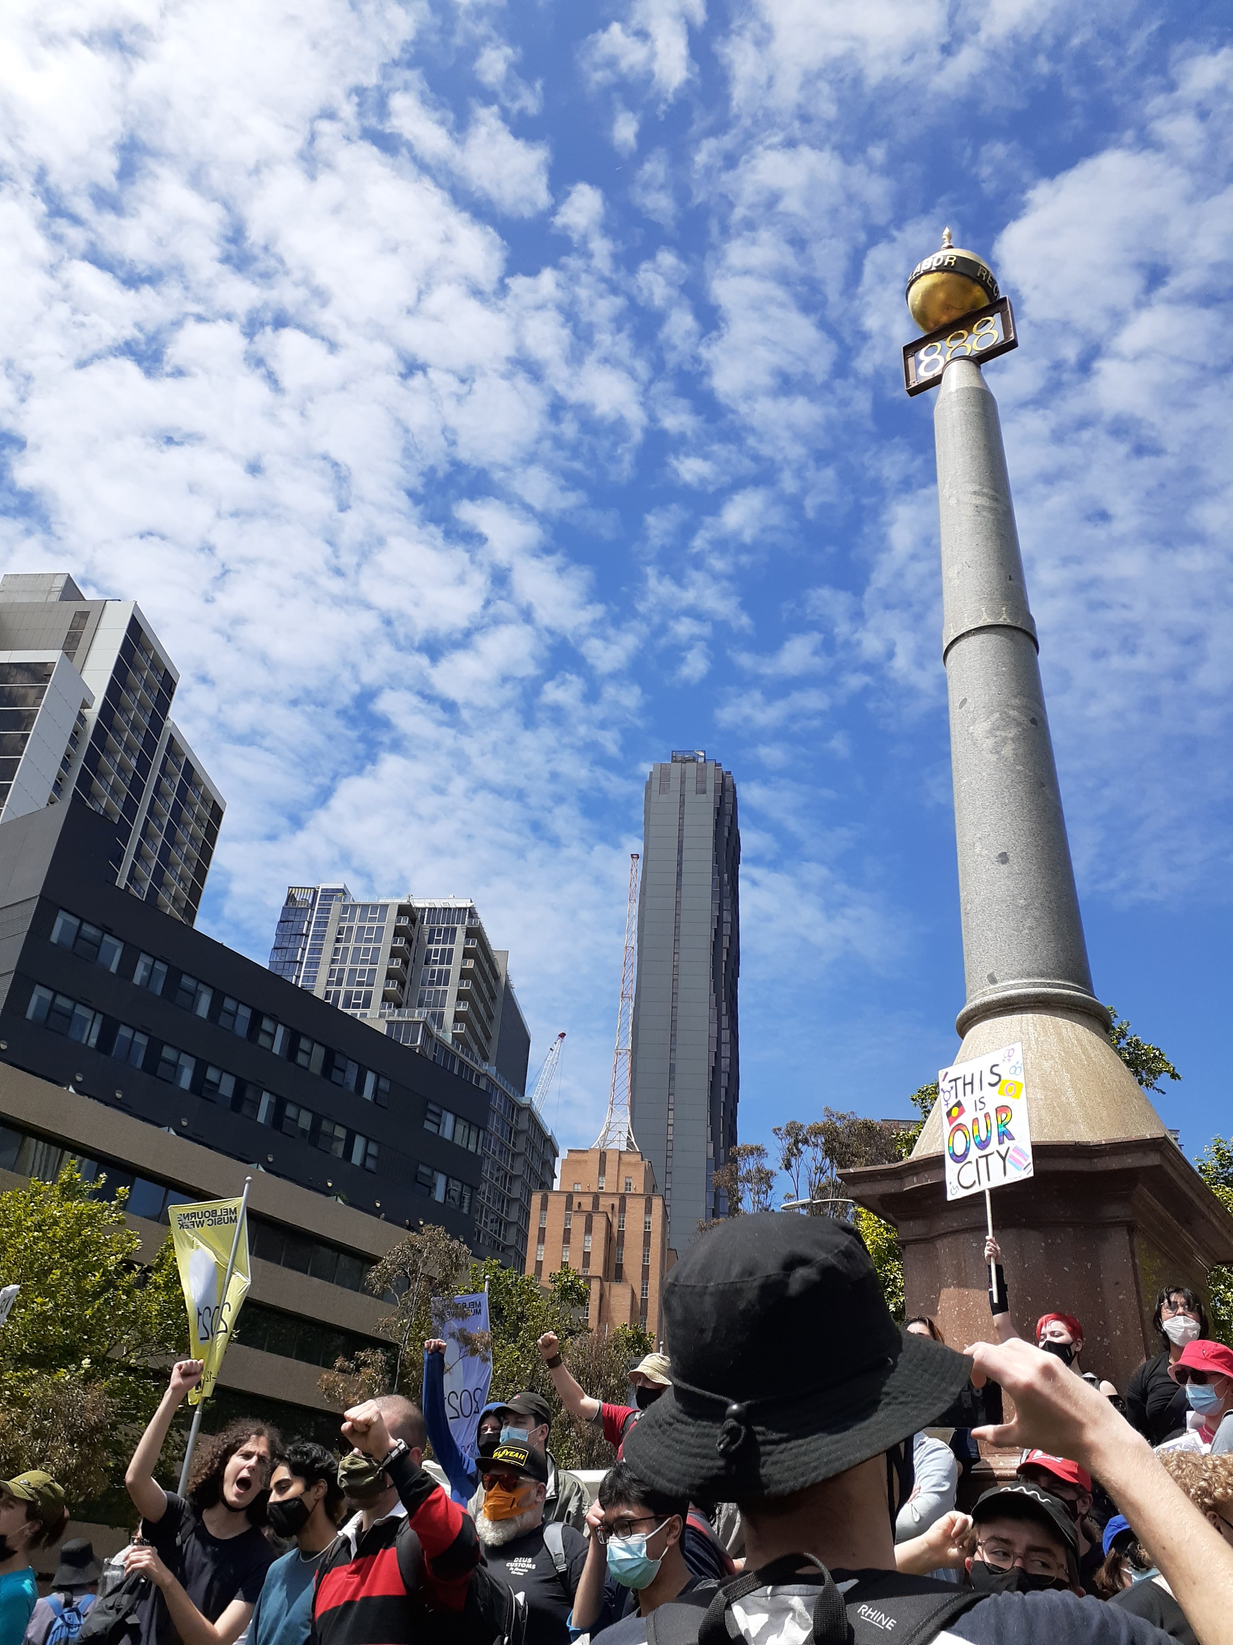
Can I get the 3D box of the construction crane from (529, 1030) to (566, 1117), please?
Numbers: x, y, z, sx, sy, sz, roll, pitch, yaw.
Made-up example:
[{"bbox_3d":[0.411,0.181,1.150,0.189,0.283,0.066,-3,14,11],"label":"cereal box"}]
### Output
[{"bbox_3d":[-27.242,95.059,381.112,22.000,70.000,9.000,4,-32,0],"label":"construction crane"}]

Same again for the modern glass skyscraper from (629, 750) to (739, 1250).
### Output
[{"bbox_3d":[14.204,70.885,273.988,23.000,187.000,34.000,0,-32,6],"label":"modern glass skyscraper"}]

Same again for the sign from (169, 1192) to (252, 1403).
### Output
[{"bbox_3d":[-5.046,5.819,15.813,1.000,2.500,0.350,0,-32,7],"label":"sign"}]

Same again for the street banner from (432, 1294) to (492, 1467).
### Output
[{"bbox_3d":[-2.418,8.466,19.643,1.100,2.500,0.300,-7,-34,17],"label":"street banner"}]

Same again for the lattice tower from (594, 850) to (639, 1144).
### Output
[{"bbox_3d":[1.091,22.459,159.354,6.000,43.500,6.000,0,-32,7],"label":"lattice tower"}]

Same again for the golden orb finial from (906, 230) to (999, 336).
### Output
[{"bbox_3d":[2.930,-4.832,11.300,0.750,1.330,0.750,-7,-34,17],"label":"golden orb finial"}]

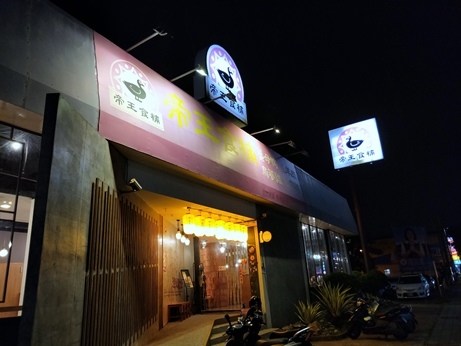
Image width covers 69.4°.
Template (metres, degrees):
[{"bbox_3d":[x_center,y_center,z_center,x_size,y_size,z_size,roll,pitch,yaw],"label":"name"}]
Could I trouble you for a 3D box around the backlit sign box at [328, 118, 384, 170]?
[{"bbox_3d":[6.303,-1.414,16.809,2.347,2.223,0.280,-14,-21,27],"label":"backlit sign box"}]

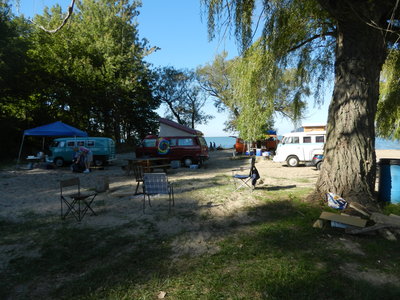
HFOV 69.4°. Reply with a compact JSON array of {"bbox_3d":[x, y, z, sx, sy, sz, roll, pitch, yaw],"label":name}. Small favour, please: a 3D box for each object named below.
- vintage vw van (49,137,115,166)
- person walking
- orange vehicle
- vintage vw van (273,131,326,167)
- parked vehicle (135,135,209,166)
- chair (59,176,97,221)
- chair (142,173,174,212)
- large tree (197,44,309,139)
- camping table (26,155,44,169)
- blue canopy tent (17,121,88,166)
[{"bbox_3d":[-7.928,0.110,19.856,4.280,1.930,1.750,-1,3,-15],"label":"vintage vw van"},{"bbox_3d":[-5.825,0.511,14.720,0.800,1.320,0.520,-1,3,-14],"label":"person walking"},{"bbox_3d":[5.892,-0.539,29.756,4.500,1.950,1.750,-1,3,-10],"label":"orange vehicle"},{"bbox_3d":[6.612,-0.063,17.455,4.280,2.000,1.750,0,3,0],"label":"vintage vw van"},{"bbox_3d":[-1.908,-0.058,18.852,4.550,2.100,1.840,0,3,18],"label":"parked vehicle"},{"bbox_3d":[-2.403,0.934,5.762,0.550,0.810,0.520,1,3,22],"label":"chair"},{"bbox_3d":[-0.873,0.891,6.231,0.580,0.830,0.630,0,3,3],"label":"chair"},{"bbox_3d":[5.158,-4.768,28.762,10.300,10.500,8.500,0,3,0],"label":"large tree"},{"bbox_3d":[-9.453,0.816,16.584,0.950,0.700,0.620,-1,3,-12],"label":"camping table"},{"bbox_3d":[-8.361,-0.259,17.137,3.100,2.800,3.100,-1,3,-9],"label":"blue canopy tent"}]

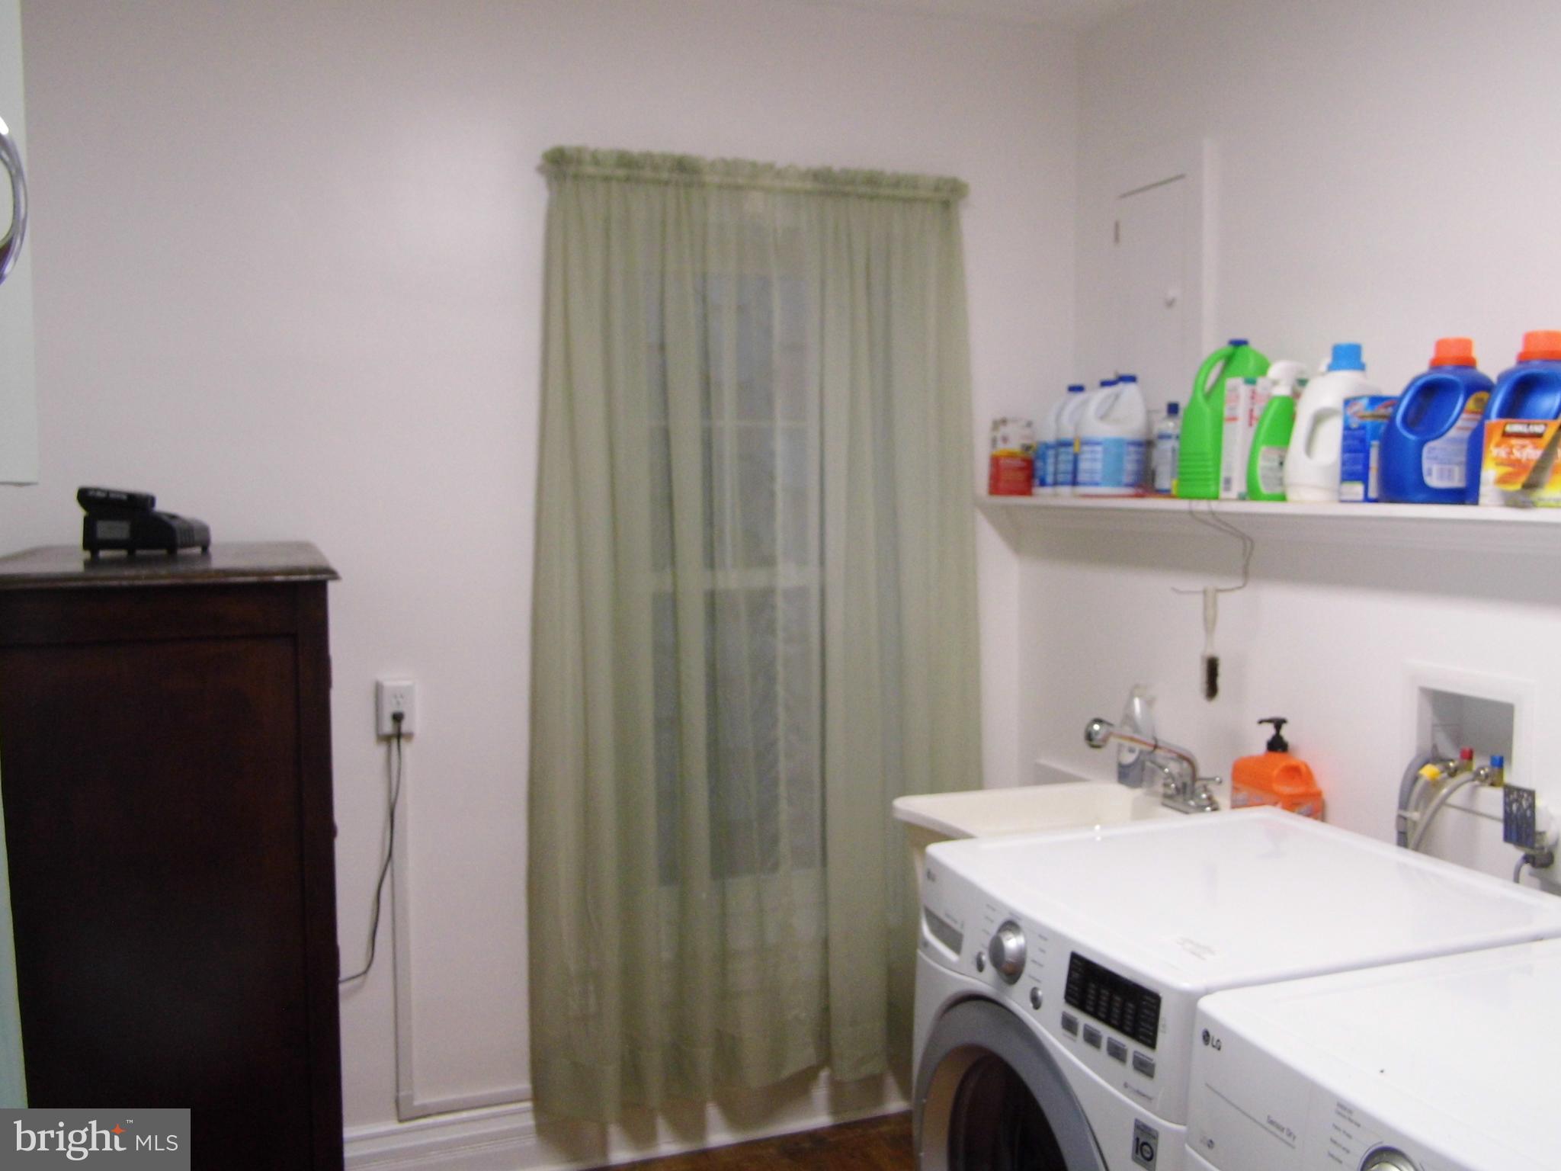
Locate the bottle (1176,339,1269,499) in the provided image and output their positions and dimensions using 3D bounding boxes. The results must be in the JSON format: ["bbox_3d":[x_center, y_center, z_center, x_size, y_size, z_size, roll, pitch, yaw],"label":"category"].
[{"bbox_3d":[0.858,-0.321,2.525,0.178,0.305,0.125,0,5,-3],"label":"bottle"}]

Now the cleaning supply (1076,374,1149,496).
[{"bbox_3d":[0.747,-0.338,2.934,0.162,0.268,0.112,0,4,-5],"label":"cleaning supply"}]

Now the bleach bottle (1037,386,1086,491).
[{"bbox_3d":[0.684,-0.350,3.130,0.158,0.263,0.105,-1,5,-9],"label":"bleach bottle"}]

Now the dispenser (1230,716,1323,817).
[{"bbox_3d":[0.912,0.348,2.428,0.105,0.240,0.135,-2,4,-21],"label":"dispenser"}]

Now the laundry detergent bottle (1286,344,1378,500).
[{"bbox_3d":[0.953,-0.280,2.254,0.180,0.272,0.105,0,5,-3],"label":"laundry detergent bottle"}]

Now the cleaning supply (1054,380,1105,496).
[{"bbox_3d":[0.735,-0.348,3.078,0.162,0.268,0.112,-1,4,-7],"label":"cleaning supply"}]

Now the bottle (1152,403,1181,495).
[{"bbox_3d":[0.813,-0.284,2.709,0.078,0.192,0.065,0,5,3],"label":"bottle"}]

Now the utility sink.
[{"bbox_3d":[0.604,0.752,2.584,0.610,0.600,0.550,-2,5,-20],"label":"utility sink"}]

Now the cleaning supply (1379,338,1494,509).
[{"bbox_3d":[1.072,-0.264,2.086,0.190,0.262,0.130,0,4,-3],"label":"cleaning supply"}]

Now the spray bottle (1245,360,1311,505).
[{"bbox_3d":[0.939,-0.292,2.470,0.108,0.268,0.065,3,5,38],"label":"spray bottle"}]

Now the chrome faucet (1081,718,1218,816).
[{"bbox_3d":[0.723,0.348,2.602,0.260,0.200,0.190,-2,4,-21],"label":"chrome faucet"}]

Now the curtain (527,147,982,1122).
[{"bbox_3d":[-0.024,0.123,3.014,1.120,2.140,0.100,-2,4,-21],"label":"curtain"}]

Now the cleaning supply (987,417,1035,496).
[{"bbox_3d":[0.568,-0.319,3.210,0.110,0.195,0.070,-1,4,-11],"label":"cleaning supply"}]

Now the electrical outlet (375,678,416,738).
[{"bbox_3d":[-0.811,0.258,2.762,0.078,0.120,0.035,-2,5,-20],"label":"electrical outlet"}]

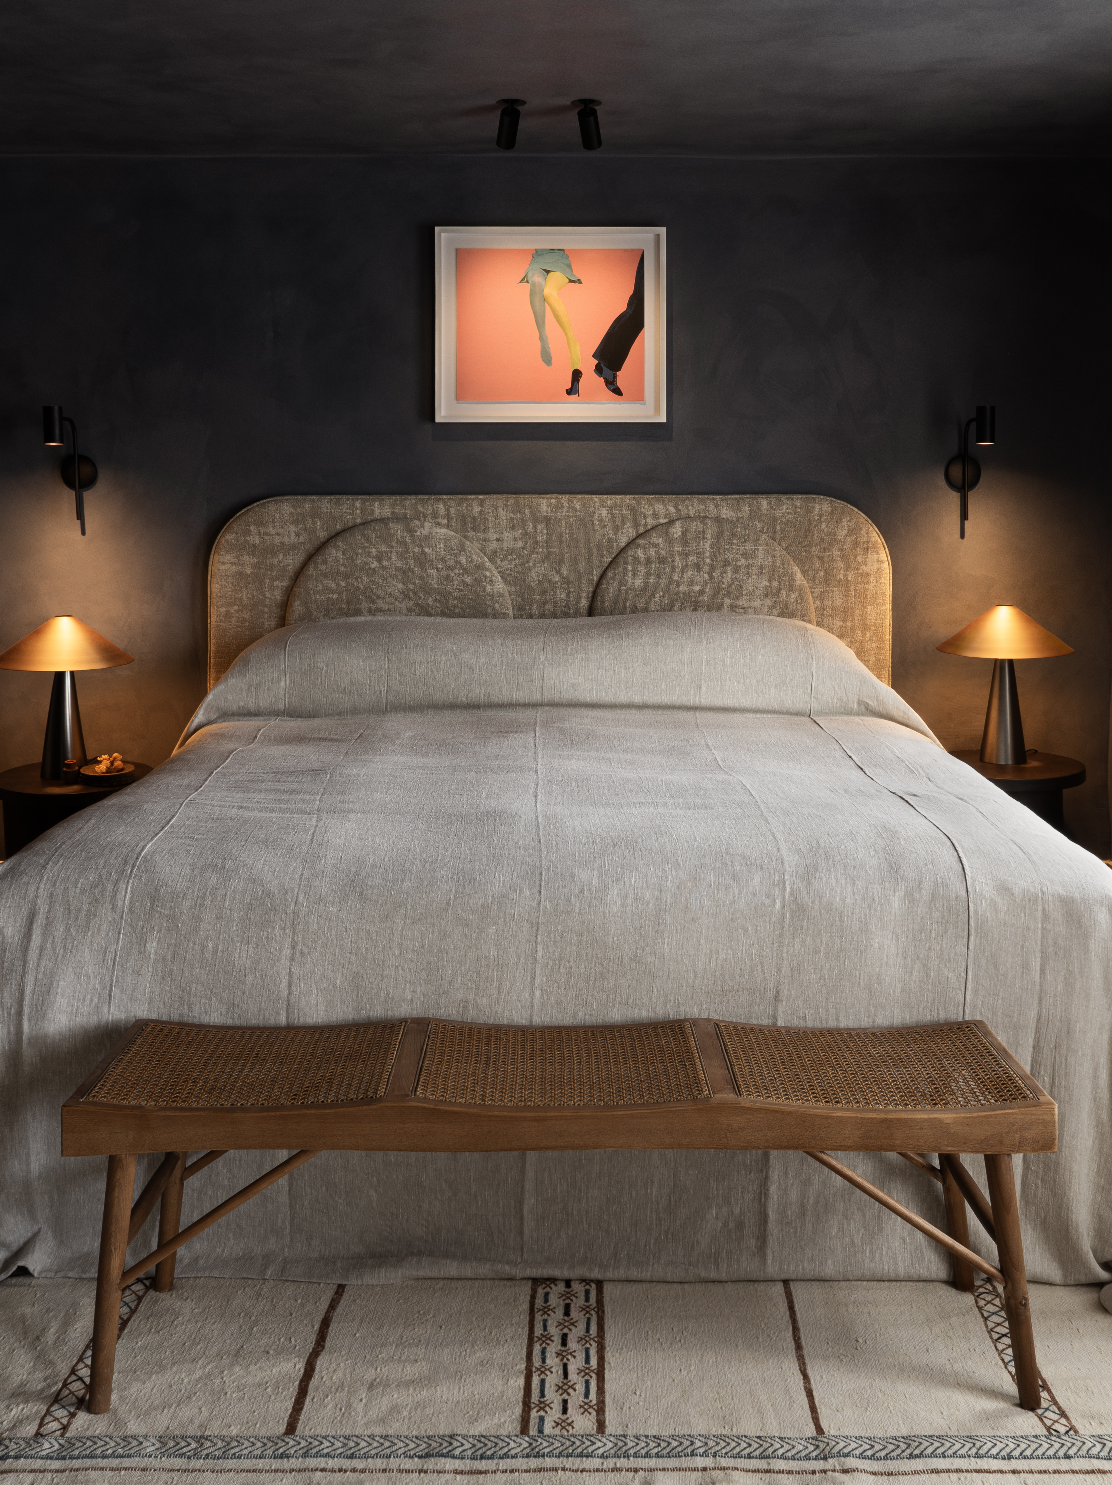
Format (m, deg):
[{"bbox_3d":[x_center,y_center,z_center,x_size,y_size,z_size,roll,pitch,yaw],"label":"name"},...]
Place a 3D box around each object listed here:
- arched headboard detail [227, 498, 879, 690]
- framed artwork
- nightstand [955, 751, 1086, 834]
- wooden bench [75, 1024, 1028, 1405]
[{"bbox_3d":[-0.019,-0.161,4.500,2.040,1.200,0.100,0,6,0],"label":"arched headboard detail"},{"bbox_3d":[-0.012,-1.259,4.480,0.700,0.590,0.040,0,6,0],"label":"framed artwork"},{"bbox_3d":[1.295,0.313,4.300,0.480,0.490,0.480,0,6,0],"label":"nightstand"},{"bbox_3d":[0.009,0.688,2.220,1.360,0.425,0.360,0,6,0],"label":"wooden bench"}]

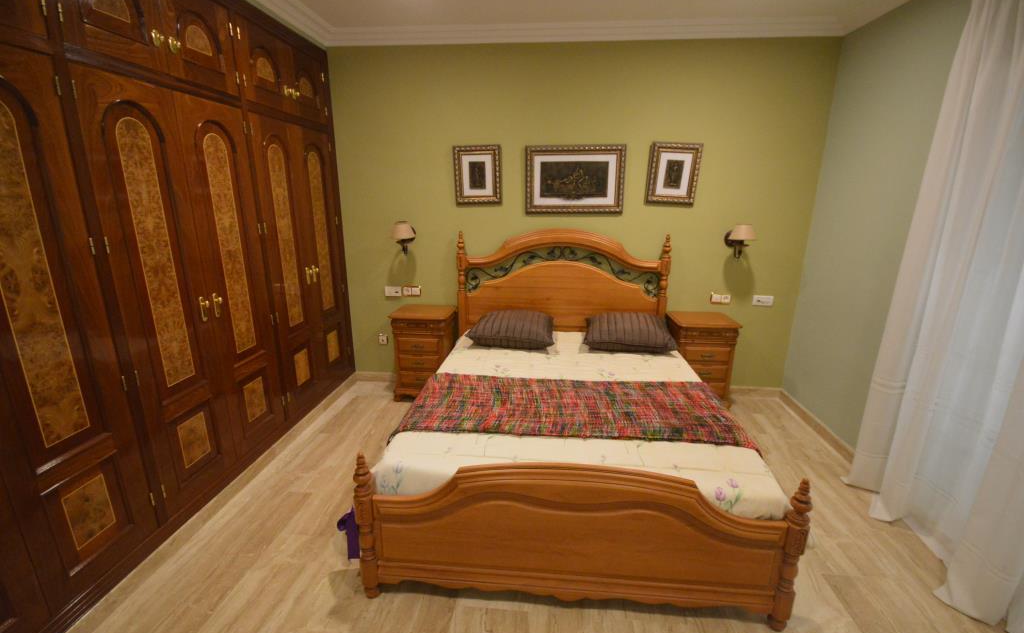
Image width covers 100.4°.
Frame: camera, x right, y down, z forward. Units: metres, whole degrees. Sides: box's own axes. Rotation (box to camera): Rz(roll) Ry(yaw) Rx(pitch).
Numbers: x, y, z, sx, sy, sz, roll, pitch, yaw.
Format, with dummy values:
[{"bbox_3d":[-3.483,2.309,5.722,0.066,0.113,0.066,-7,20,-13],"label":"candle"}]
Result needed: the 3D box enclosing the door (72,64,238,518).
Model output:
[{"bbox_3d":[-1.525,-0.046,1.895,0.040,1.820,0.440,2,15,4],"label":"door"}]

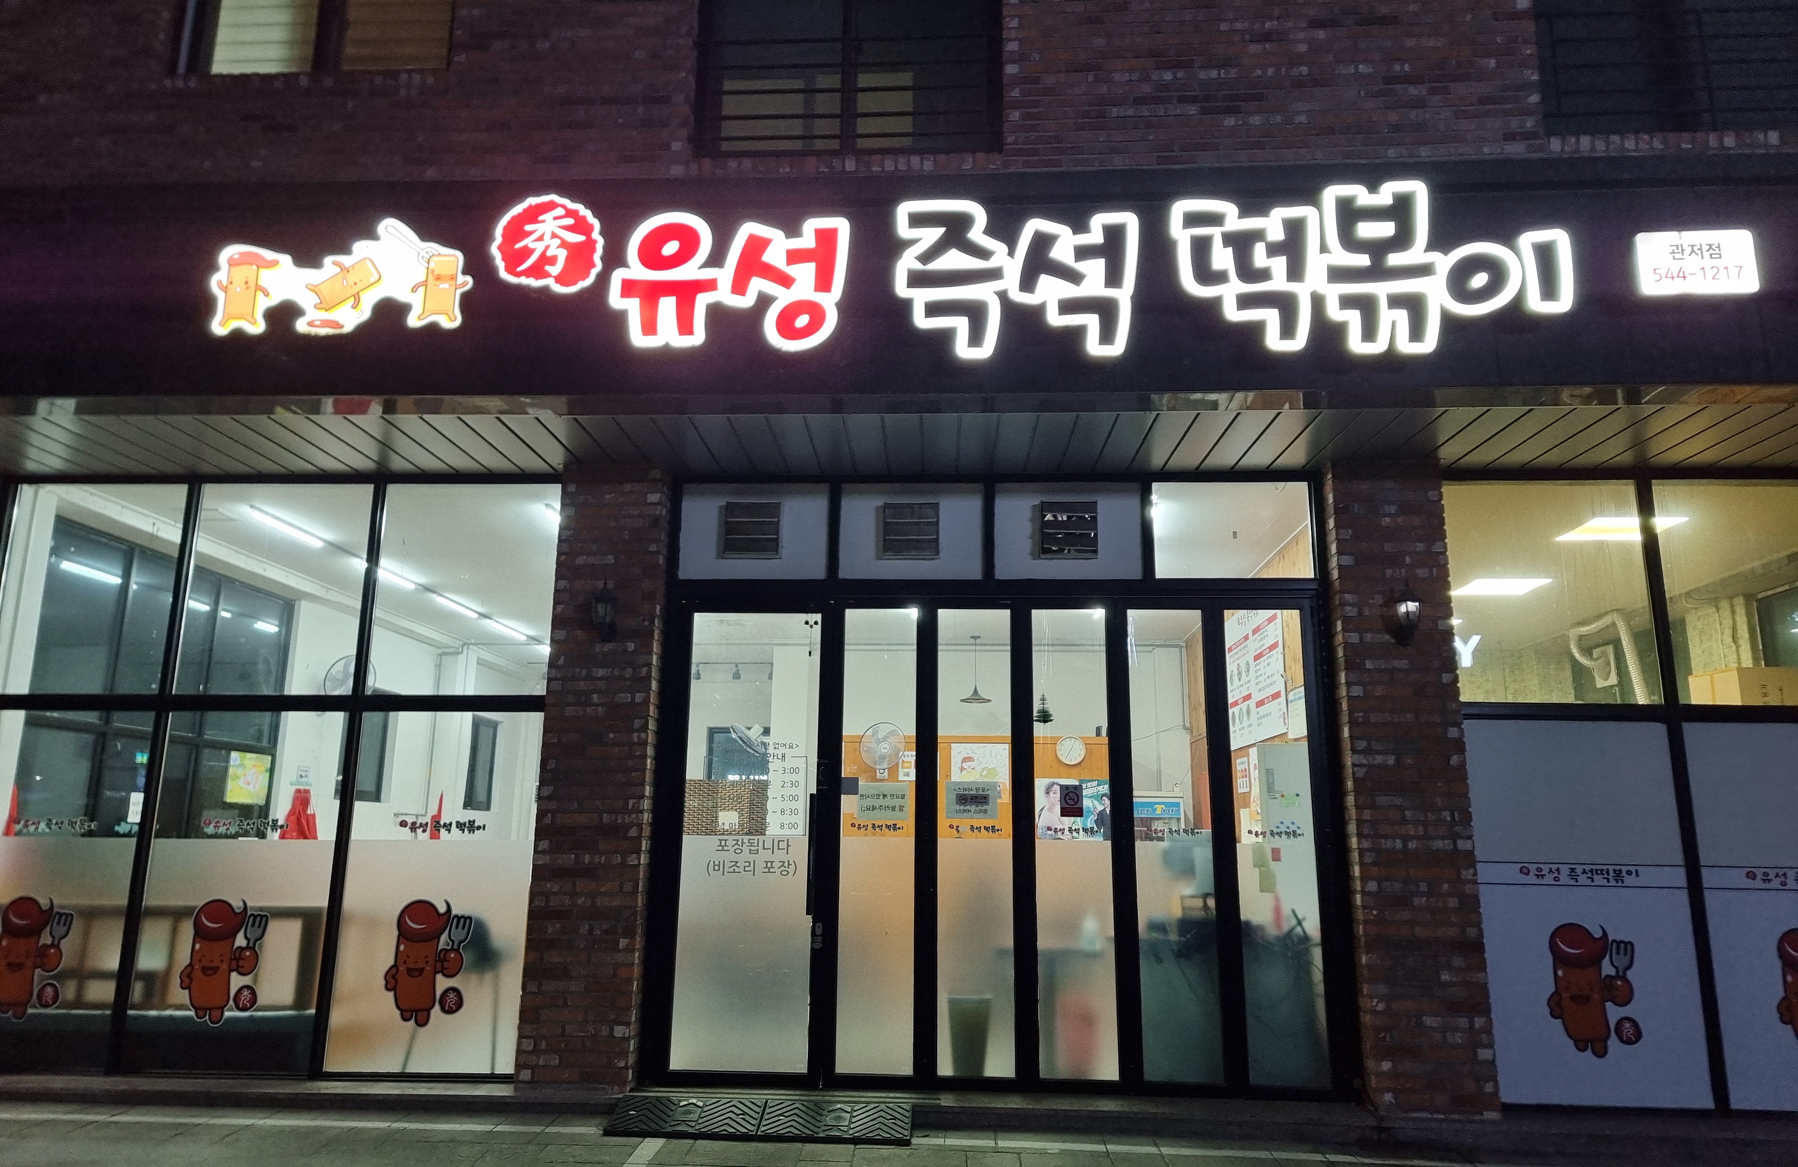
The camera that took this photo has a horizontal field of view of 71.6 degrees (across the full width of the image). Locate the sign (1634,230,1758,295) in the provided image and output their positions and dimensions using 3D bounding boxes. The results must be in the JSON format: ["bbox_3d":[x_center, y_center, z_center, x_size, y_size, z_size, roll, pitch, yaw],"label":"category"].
[{"bbox_3d":[3.807,-1.516,5.977,0.551,0.318,0.100,0,-12,3],"label":"sign"}]

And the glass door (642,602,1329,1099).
[{"bbox_3d":[0.520,1.403,6.999,3.707,2.710,0.070,0,-12,3],"label":"glass door"}]

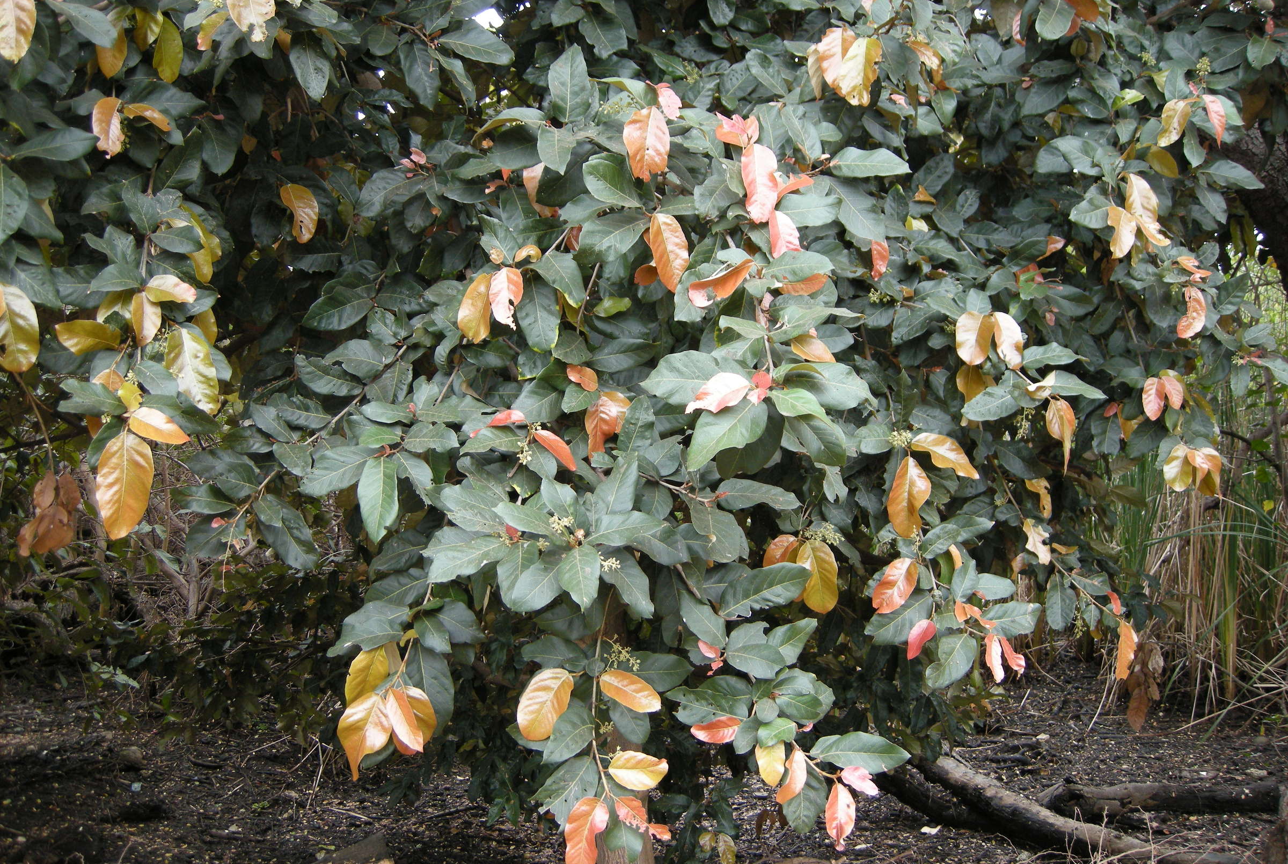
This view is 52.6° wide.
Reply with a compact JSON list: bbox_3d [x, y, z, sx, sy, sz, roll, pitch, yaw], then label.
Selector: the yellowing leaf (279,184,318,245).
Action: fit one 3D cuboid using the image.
[{"bbox_3d":[-0.796,-0.503,3.000,0.074,0.141,0.035,-16,-2,-12],"label":"yellowing leaf"}]

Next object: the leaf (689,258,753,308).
[{"bbox_3d":[0.163,-0.312,2.720,0.158,0.057,0.045,-35,4,-8],"label":"leaf"}]

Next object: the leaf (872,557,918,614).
[{"bbox_3d":[0.550,0.337,2.850,0.075,0.150,0.030,36,-19,13],"label":"leaf"}]

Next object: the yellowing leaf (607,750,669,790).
[{"bbox_3d":[-0.011,0.674,2.600,0.121,0.076,0.030,-4,-39,-1],"label":"yellowing leaf"}]

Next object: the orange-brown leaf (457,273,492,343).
[{"bbox_3d":[-0.350,-0.257,2.700,0.058,0.147,0.040,11,-12,12],"label":"orange-brown leaf"}]

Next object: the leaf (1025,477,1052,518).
[{"bbox_3d":[0.983,0.166,3.250,0.043,0.118,0.030,-28,-30,14],"label":"leaf"}]

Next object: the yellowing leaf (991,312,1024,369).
[{"bbox_3d":[0.810,-0.204,2.900,0.058,0.138,0.040,-14,-22,26],"label":"yellowing leaf"}]

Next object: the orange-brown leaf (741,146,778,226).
[{"bbox_3d":[0.229,-0.495,2.600,0.064,0.161,0.040,-8,-8,6],"label":"orange-brown leaf"}]

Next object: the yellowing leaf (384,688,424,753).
[{"bbox_3d":[-0.460,0.555,2.500,0.052,0.138,0.040,-27,-24,-15],"label":"yellowing leaf"}]

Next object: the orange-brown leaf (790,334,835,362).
[{"bbox_3d":[0.349,-0.174,2.700,0.106,0.047,0.040,23,-25,19],"label":"orange-brown leaf"}]

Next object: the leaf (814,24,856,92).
[{"bbox_3d":[0.449,-0.855,3.000,0.097,0.160,0.035,2,-4,8],"label":"leaf"}]

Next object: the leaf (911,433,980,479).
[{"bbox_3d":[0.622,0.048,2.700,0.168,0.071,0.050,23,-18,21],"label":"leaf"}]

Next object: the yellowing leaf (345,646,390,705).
[{"bbox_3d":[-0.573,0.504,2.700,0.075,0.163,0.030,25,-29,-7],"label":"yellowing leaf"}]

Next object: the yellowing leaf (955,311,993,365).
[{"bbox_3d":[0.735,-0.209,2.900,0.088,0.128,0.045,4,-14,15],"label":"yellowing leaf"}]

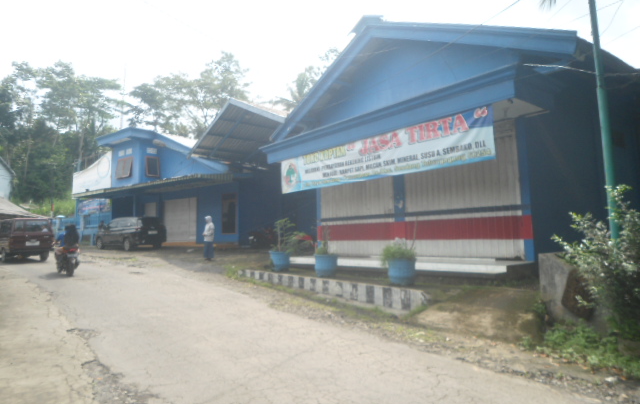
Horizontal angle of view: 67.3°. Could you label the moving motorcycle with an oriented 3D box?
[{"bbox_3d":[-7.658,1.686,14.537,0.700,1.050,1.880,1,-5,-37],"label":"moving motorcycle"}]

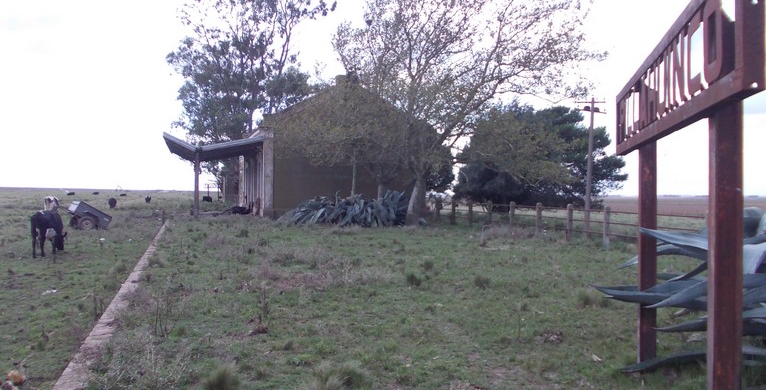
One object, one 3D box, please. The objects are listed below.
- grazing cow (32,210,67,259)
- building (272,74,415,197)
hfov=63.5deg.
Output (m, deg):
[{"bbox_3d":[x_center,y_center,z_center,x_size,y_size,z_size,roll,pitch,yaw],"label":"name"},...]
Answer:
[{"bbox_3d":[-9.200,1.060,17.000,0.550,1.260,1.850,1,0,-7],"label":"grazing cow"},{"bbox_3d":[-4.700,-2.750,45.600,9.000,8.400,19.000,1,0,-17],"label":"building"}]

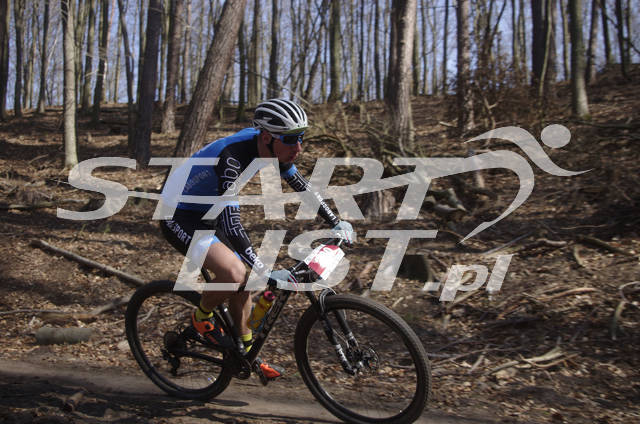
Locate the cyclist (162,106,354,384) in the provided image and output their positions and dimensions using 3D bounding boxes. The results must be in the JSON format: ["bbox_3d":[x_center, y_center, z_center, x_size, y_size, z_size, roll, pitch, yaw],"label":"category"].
[{"bbox_3d":[-0.350,0.190,4.140,1.000,1.450,0.750,-1,8,30],"label":"cyclist"}]

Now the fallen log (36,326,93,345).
[{"bbox_3d":[-2.033,0.985,6.500,0.425,0.135,0.135,1,-3,-9],"label":"fallen log"}]

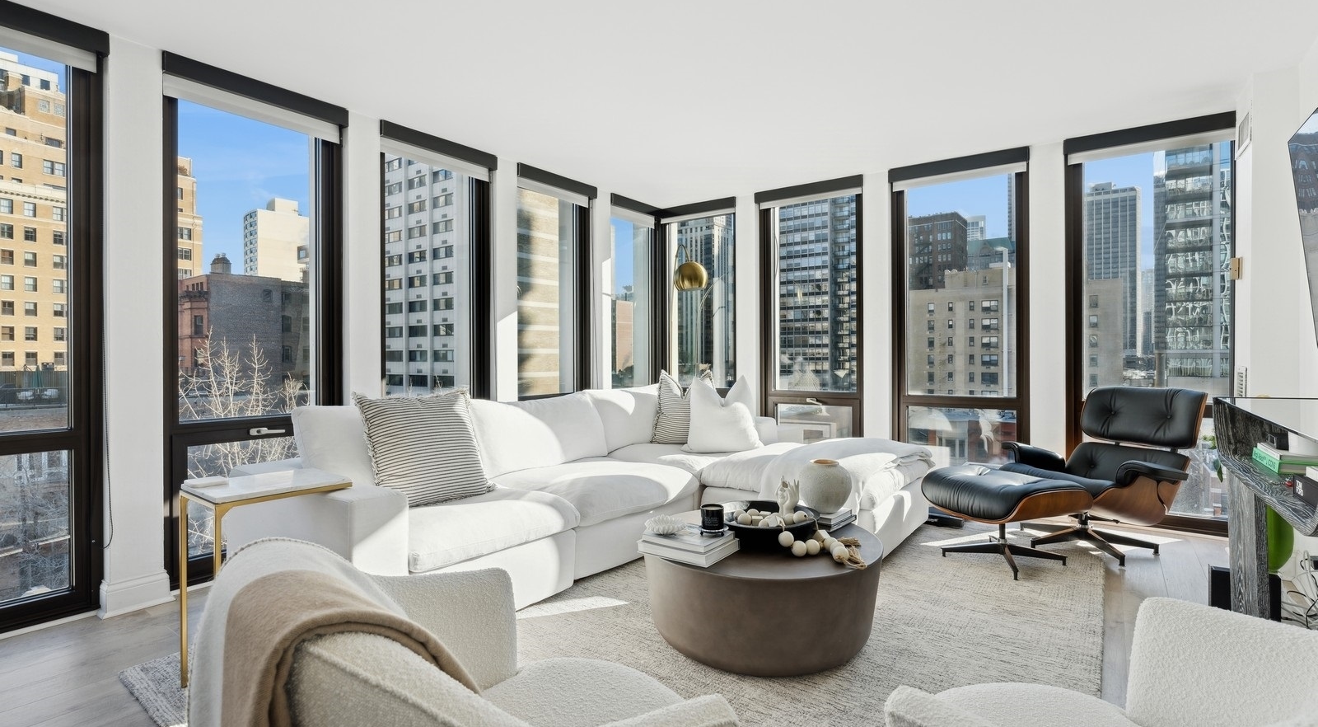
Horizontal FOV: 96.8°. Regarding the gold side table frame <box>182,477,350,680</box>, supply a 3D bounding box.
[{"bbox_3d":[-1.257,0.704,1.888,0.350,0.635,0.375,1,1,38],"label":"gold side table frame"}]

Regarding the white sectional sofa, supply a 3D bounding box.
[{"bbox_3d":[-0.039,0.597,3.281,2.200,0.810,3.360,1,1,38],"label":"white sectional sofa"}]

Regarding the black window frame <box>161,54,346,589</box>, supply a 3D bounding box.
[{"bbox_3d":[-1.940,-0.172,2.873,0.150,2.351,0.764,0,0,39],"label":"black window frame"}]

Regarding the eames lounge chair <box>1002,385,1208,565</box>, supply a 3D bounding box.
[{"bbox_3d":[2.424,0.578,3.277,0.860,0.862,0.830,0,0,-18],"label":"eames lounge chair"}]

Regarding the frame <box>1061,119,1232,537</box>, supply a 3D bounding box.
[{"bbox_3d":[2.882,-0.174,3.484,0.780,2.380,0.140,1,1,38],"label":"frame"}]

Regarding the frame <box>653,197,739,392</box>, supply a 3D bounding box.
[{"bbox_3d":[0.350,-0.197,5.104,0.733,2.351,0.150,0,0,33],"label":"frame"}]

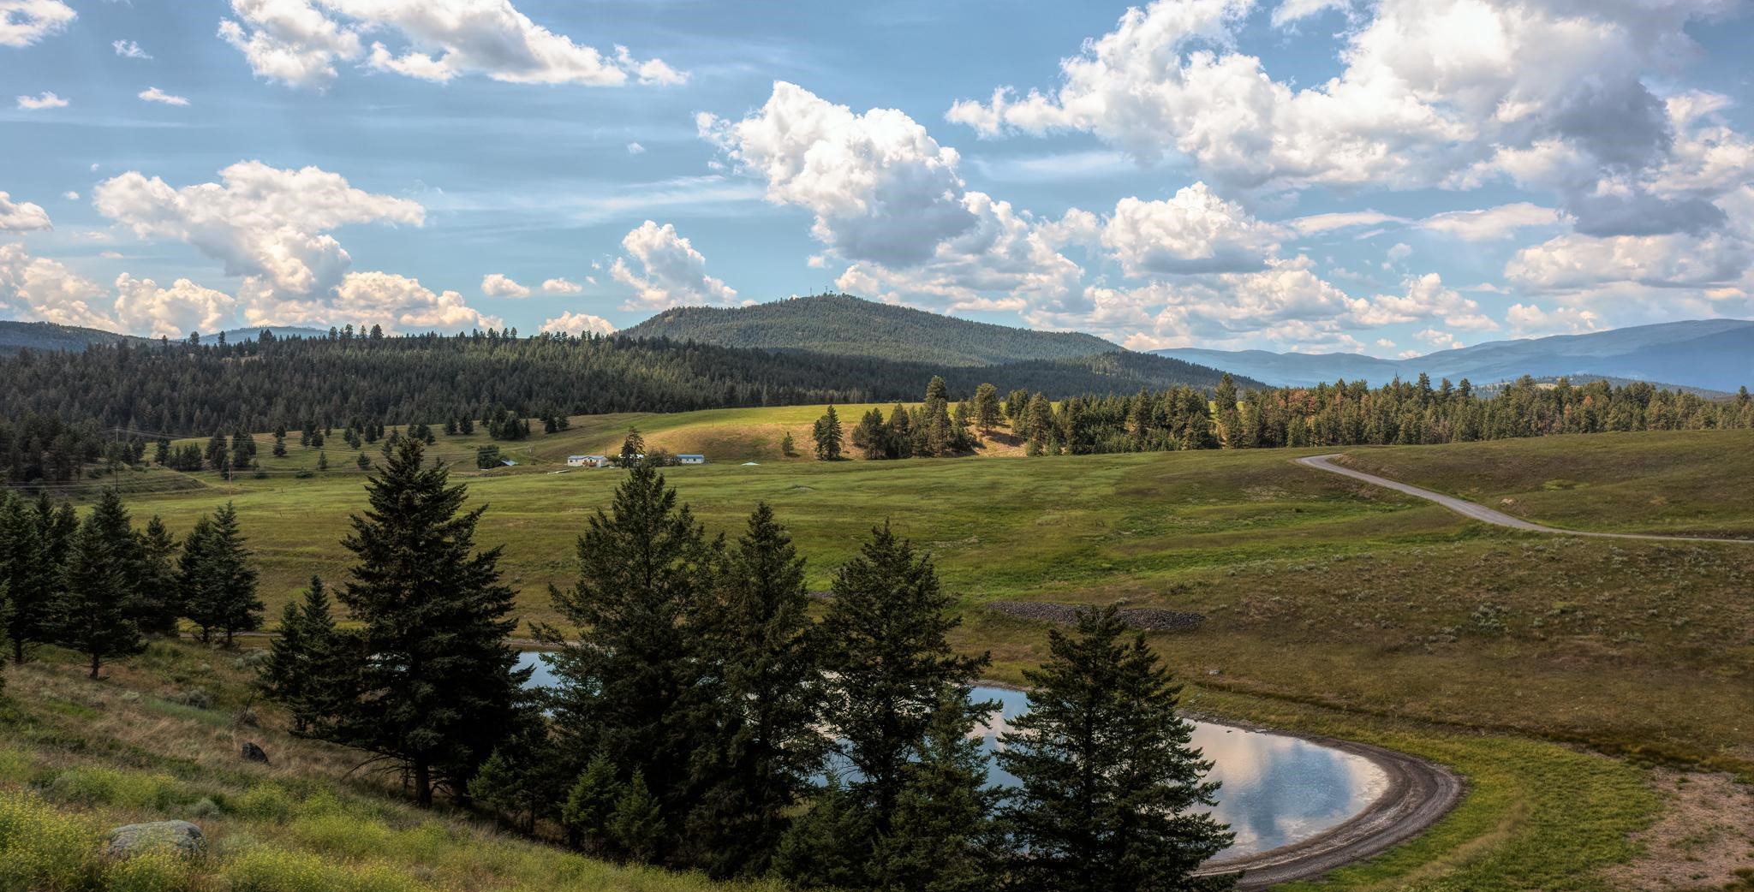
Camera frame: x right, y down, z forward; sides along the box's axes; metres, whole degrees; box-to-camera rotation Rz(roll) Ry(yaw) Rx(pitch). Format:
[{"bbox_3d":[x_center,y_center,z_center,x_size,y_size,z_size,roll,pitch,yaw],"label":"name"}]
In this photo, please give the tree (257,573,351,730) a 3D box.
[{"bbox_3d":[-16.781,6.113,40.000,2.700,4.600,2.600,-1,1,-23],"label":"tree"}]

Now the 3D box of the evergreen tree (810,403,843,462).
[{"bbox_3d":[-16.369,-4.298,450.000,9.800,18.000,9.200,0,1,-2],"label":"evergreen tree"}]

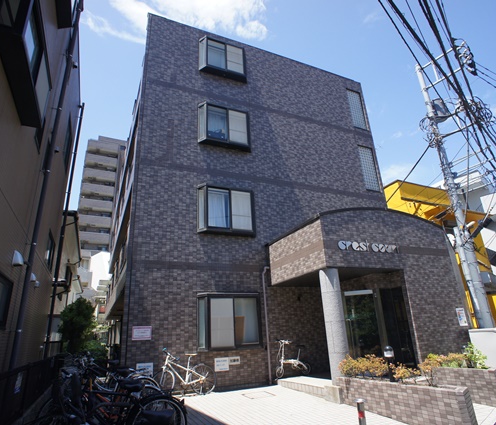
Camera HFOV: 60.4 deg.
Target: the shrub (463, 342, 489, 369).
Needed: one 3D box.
[{"bbox_3d":[4.859,3.065,9.100,0.420,0.500,0.400,7,-24,-23],"label":"shrub"}]

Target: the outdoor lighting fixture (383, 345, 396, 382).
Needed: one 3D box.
[{"bbox_3d":[2.557,2.747,7.700,0.160,0.650,0.160,7,-24,-23],"label":"outdoor lighting fixture"}]

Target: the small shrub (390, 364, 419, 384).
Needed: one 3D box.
[{"bbox_3d":[2.772,2.834,7.500,0.440,0.360,0.400,7,-24,-23],"label":"small shrub"}]

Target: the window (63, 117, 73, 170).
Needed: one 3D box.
[{"bbox_3d":[-5.277,-1.980,12.535,0.120,1.342,1.474,5,-23,-19],"label":"window"}]

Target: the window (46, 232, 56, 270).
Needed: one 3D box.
[{"bbox_3d":[-5.080,1.015,10.987,0.120,0.713,1.749,5,-23,-19],"label":"window"}]

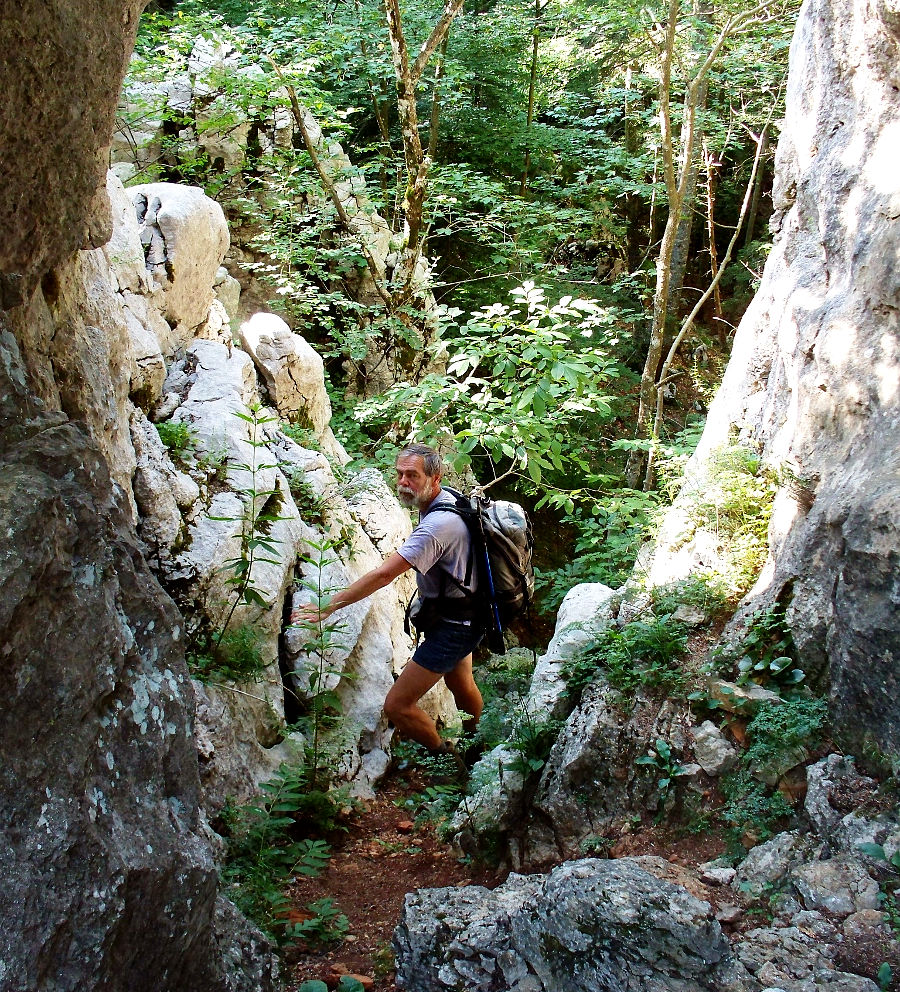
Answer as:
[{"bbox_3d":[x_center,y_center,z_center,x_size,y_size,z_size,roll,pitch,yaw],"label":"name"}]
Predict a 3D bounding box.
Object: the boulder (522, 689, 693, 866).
[{"bbox_3d":[0.558,0.997,4.420,0.600,0.620,0.550,0,8,0],"label":"boulder"}]

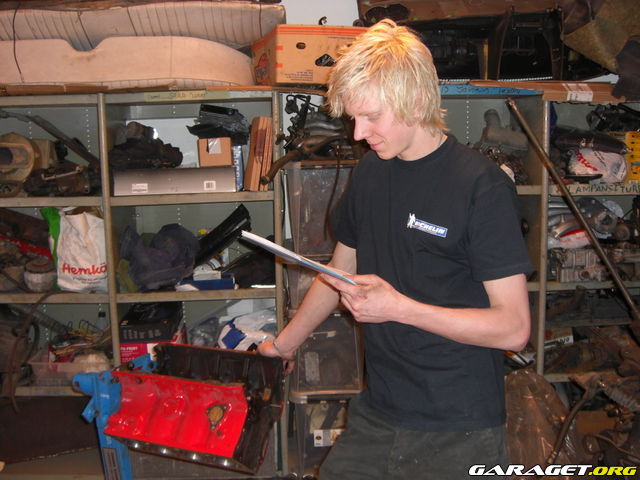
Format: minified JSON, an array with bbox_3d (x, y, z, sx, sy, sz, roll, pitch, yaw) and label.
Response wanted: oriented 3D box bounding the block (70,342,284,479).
[{"bbox_3d":[-0.409,0.545,2.284,0.489,0.296,0.385,3,8,19],"label":"block"}]

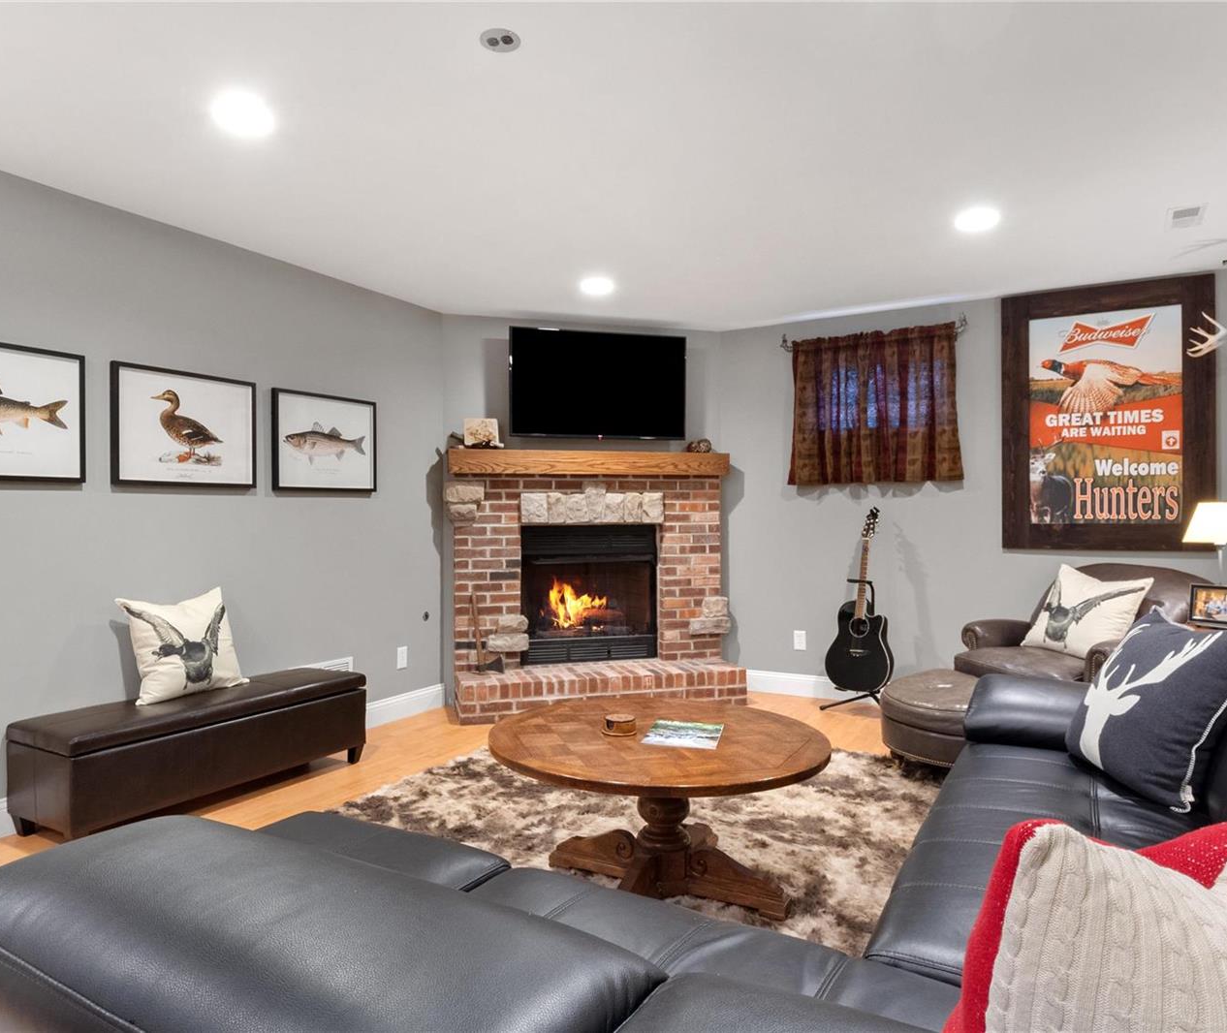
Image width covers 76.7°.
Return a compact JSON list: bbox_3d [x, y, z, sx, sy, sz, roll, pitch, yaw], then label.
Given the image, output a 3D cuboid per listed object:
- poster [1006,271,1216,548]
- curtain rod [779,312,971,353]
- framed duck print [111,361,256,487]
[{"bbox_3d":[2.589,-0.517,4.102,0.953,1.380,0.044,0,0,29],"label":"poster"},{"bbox_3d":[1.528,-1.093,4.640,1.079,0.112,0.107,0,0,29],"label":"curtain rod"},{"bbox_3d":[-1.824,-0.369,3.333,0.033,0.488,0.617,0,0,31],"label":"framed duck print"}]

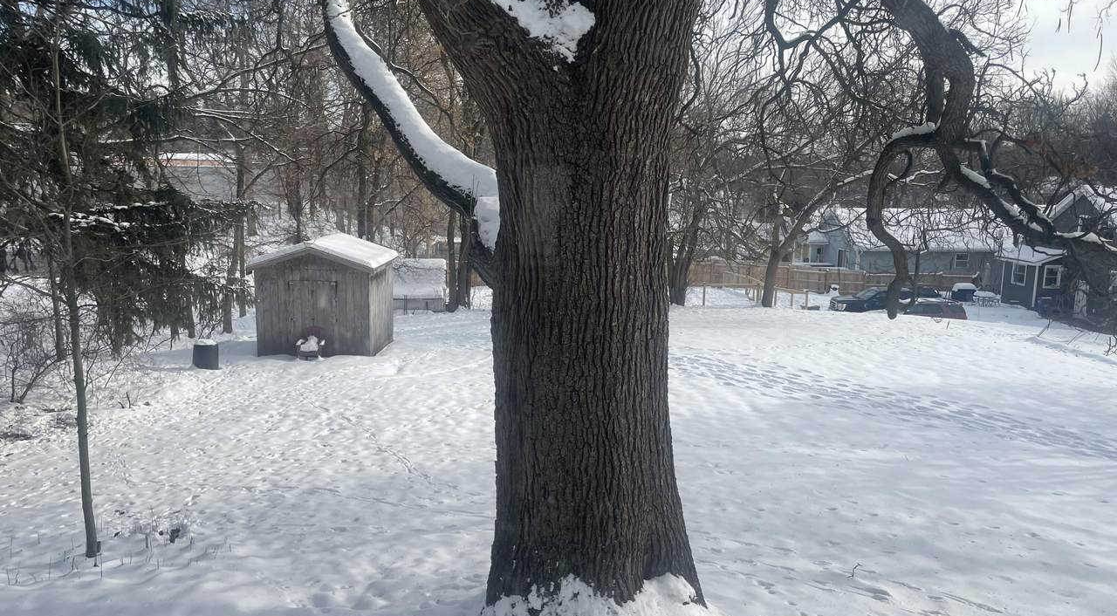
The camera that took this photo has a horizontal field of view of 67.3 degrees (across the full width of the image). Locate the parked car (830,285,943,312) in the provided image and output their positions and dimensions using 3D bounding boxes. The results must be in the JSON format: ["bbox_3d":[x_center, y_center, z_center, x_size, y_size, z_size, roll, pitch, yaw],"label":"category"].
[{"bbox_3d":[15.670,-0.120,40.100,4.850,1.740,1.920,1,8,0],"label":"parked car"}]

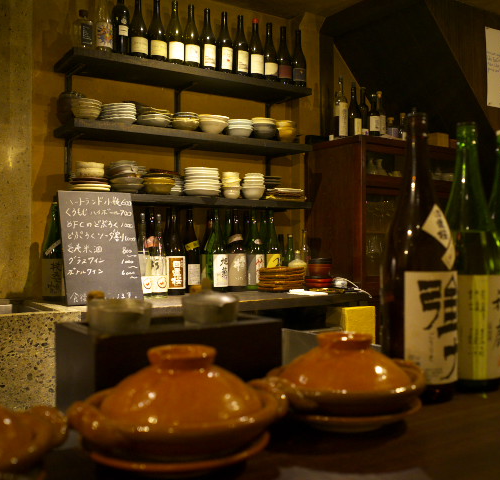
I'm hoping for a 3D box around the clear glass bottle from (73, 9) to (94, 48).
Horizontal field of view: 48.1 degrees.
[{"bbox_3d":[-0.668,-0.840,2.260,0.078,0.175,0.075,0,1,-20],"label":"clear glass bottle"}]

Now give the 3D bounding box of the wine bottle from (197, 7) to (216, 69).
[{"bbox_3d":[-0.198,-0.937,2.637,0.081,0.299,0.081,0,0,-25],"label":"wine bottle"}]

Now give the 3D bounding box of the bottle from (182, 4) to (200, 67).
[{"bbox_3d":[-0.263,-0.905,2.513,0.077,0.298,0.077,0,1,-12],"label":"bottle"}]

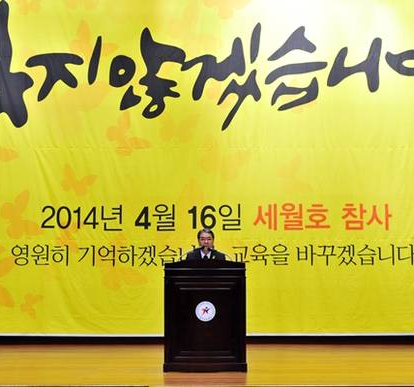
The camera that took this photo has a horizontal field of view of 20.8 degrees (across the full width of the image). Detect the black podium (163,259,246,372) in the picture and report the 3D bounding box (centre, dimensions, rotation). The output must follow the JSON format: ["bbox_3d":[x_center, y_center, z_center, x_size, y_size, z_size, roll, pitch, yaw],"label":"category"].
[{"bbox_3d":[-0.012,1.398,13.180,0.945,1.290,0.600,0,-1,0],"label":"black podium"}]

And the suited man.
[{"bbox_3d":[0.000,1.235,13.450,0.520,1.650,0.360,0,-1,0],"label":"suited man"}]

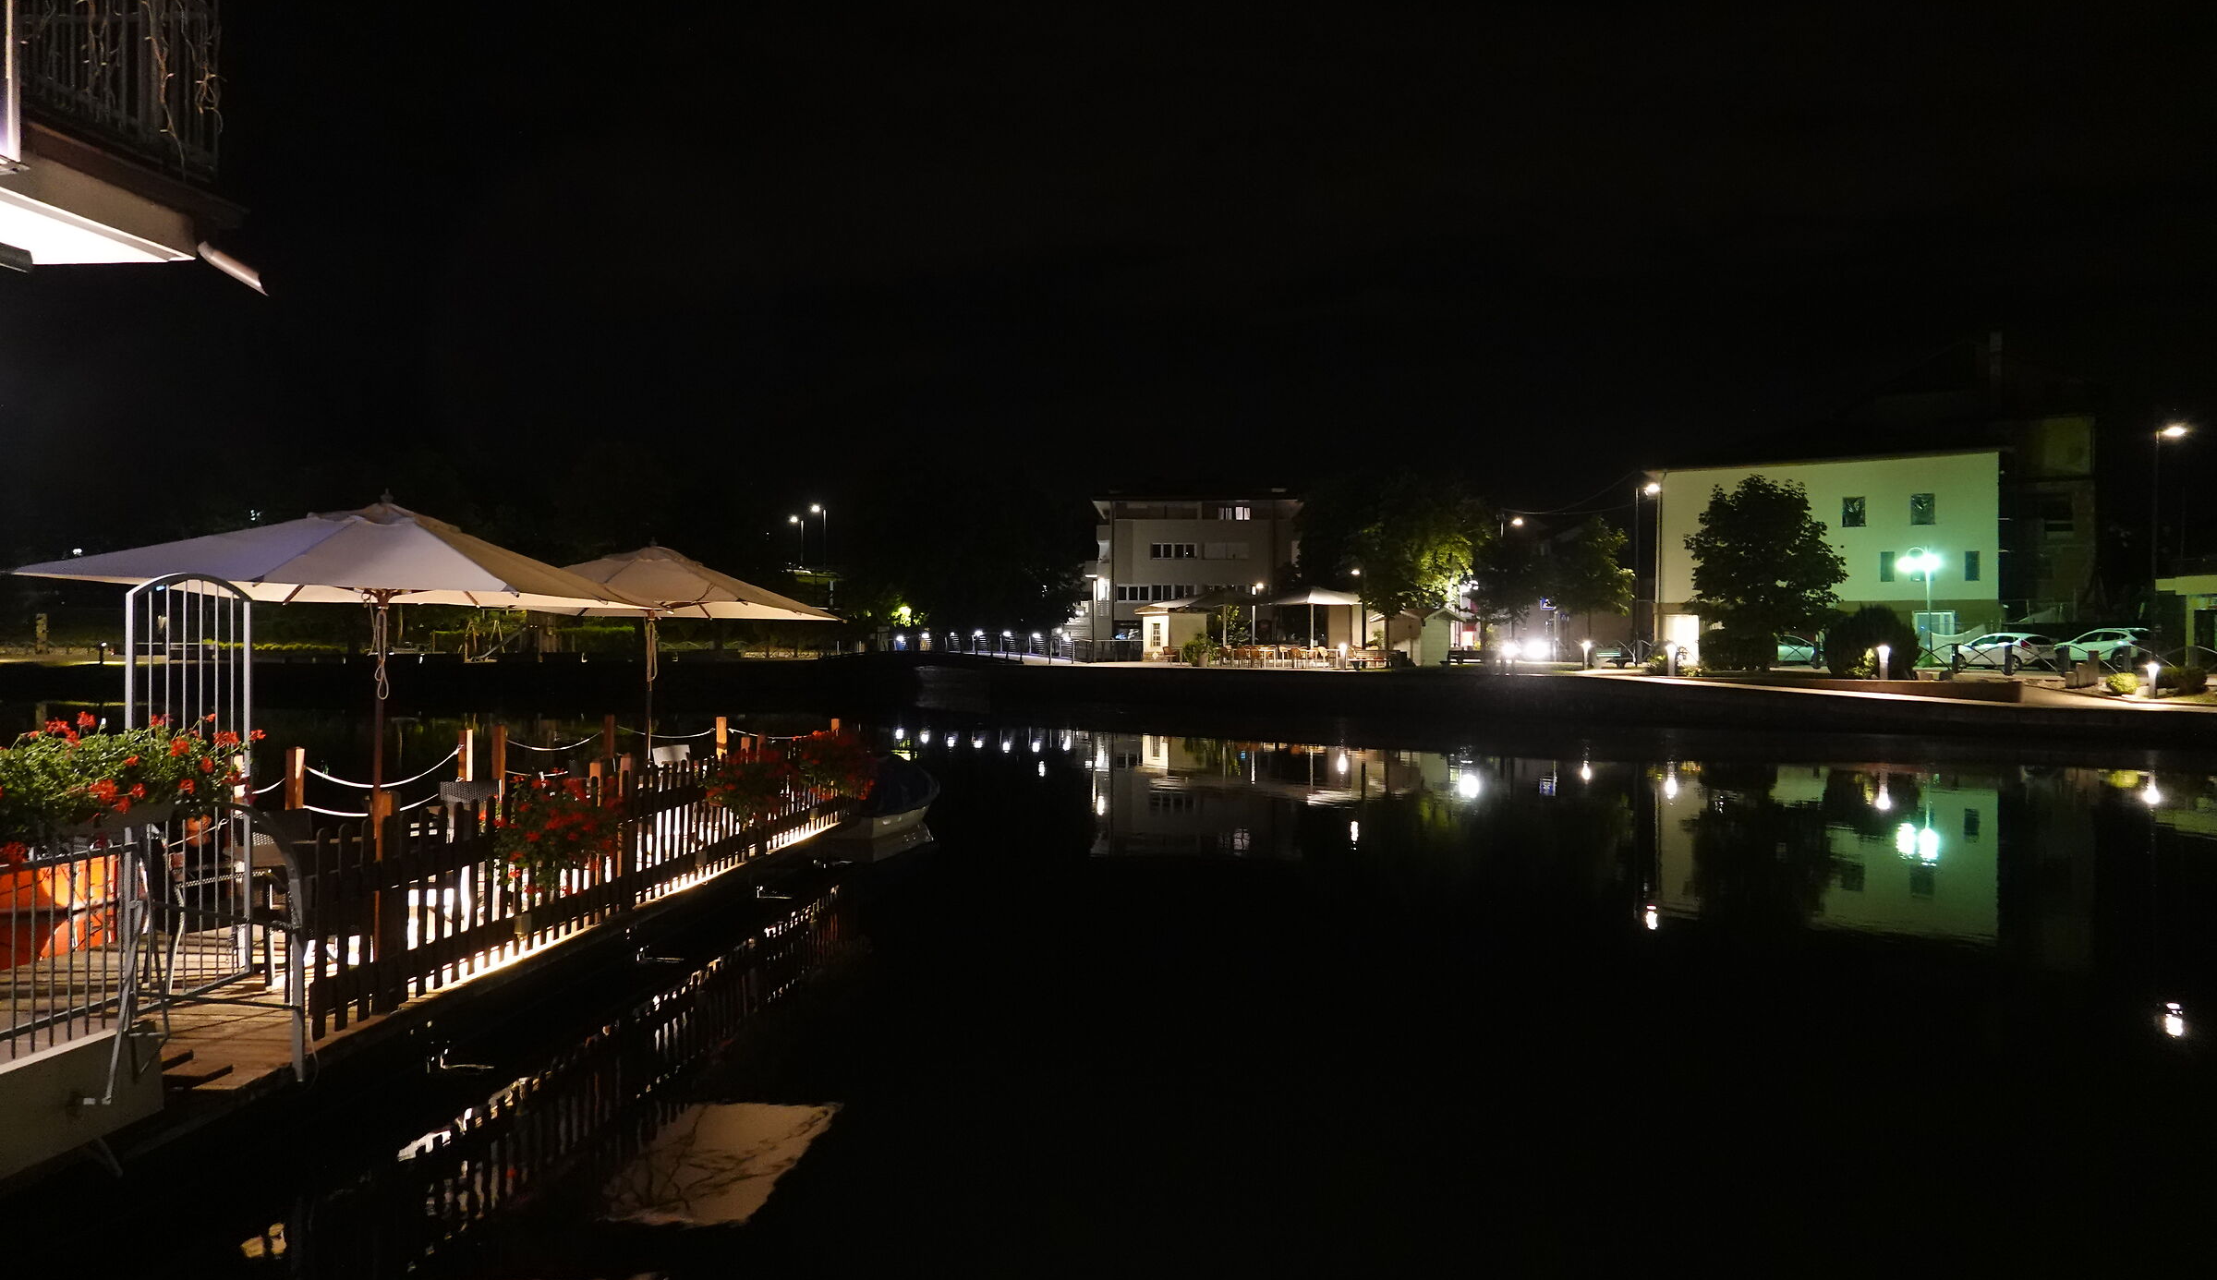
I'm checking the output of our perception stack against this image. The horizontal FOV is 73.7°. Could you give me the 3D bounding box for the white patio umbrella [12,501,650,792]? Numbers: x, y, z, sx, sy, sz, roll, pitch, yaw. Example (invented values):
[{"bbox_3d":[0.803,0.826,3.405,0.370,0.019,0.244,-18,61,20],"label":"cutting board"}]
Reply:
[{"bbox_3d":[-5.160,0.520,10.500,3.050,3.020,3.050,0,0,0],"label":"white patio umbrella"}]

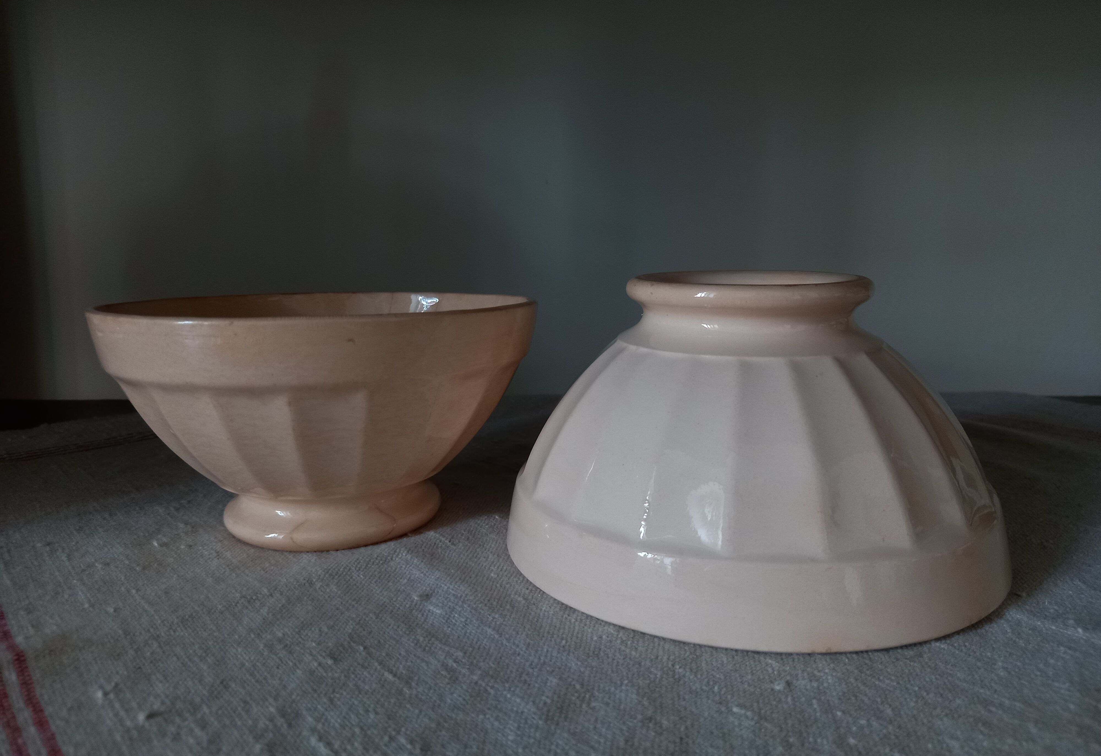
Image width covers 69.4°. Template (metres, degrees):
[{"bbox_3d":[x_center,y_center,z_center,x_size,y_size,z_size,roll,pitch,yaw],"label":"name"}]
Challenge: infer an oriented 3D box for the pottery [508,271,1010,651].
[{"bbox_3d":[0.058,0.009,0.235,0.143,0.077,0.143,-1,11,0],"label":"pottery"}]

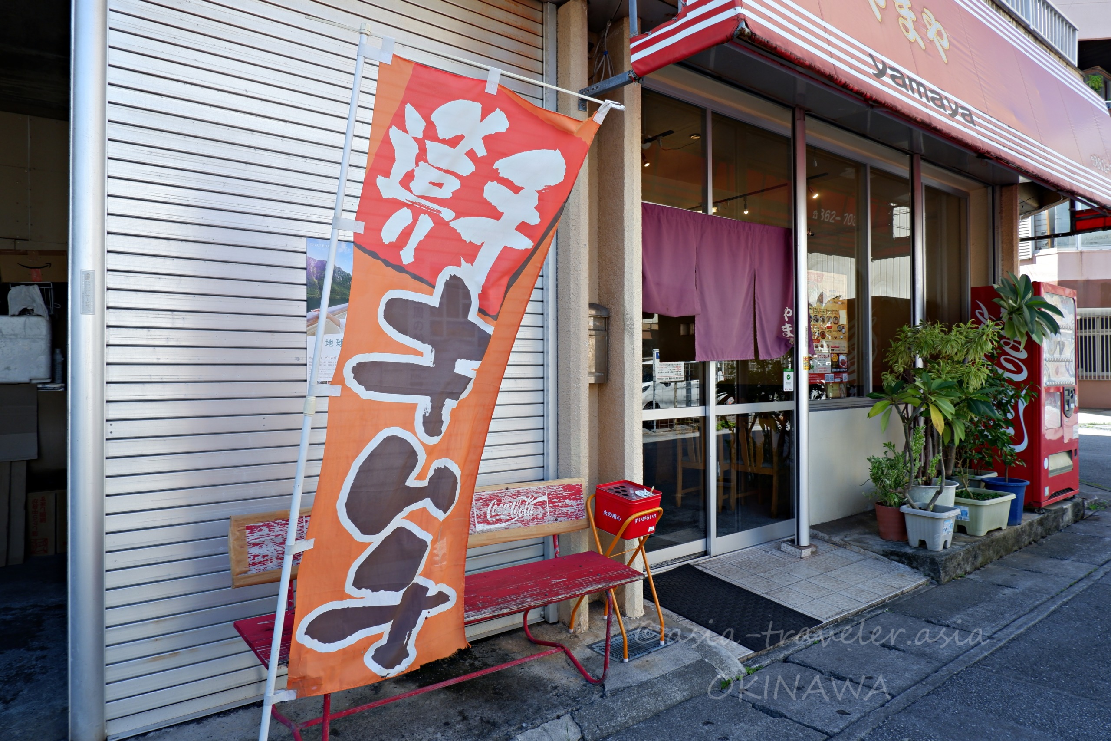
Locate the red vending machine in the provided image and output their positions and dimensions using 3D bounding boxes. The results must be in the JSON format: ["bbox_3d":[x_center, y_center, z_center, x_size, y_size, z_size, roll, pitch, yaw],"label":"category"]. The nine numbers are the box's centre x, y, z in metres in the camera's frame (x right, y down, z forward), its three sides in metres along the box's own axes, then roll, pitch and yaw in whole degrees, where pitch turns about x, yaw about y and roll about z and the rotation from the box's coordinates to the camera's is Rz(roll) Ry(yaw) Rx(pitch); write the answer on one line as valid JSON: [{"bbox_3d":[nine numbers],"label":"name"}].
[{"bbox_3d":[4.068,0.212,6.135,0.940,1.830,0.520,0,0,-38],"label":"red vending machine"}]

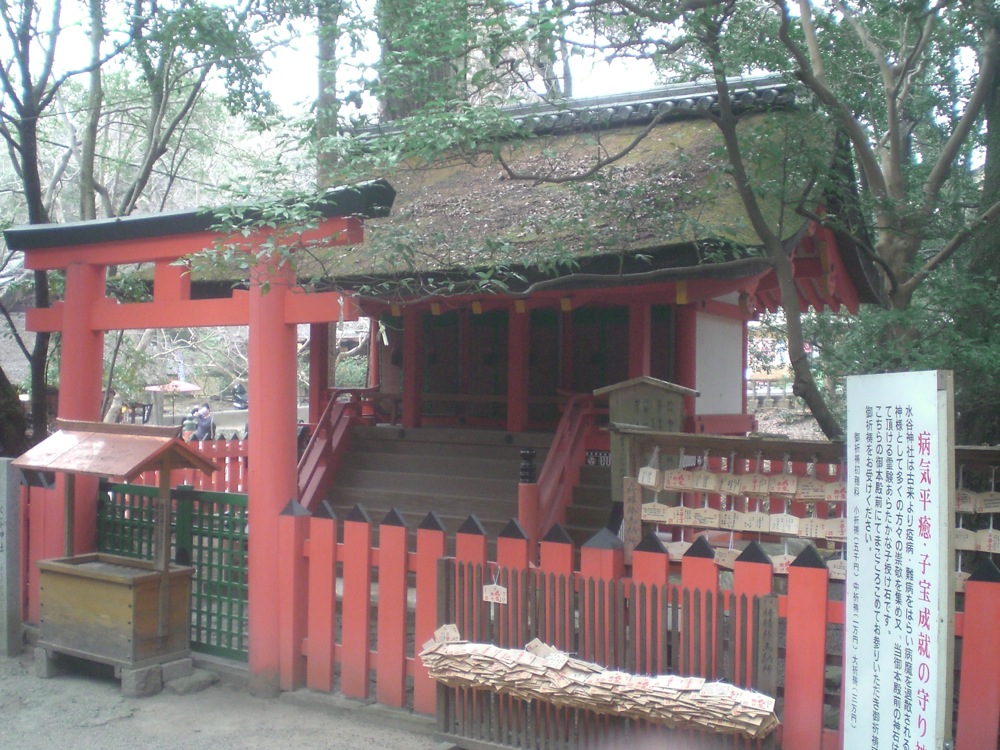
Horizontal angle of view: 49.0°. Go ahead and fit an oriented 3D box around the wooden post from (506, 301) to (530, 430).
[{"bbox_3d":[0.147,-0.065,9.158,0.129,1.084,0.129,0,-1,33],"label":"wooden post"}]

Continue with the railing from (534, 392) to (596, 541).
[{"bbox_3d":[0.445,0.662,8.362,0.165,1.063,0.785,0,-1,33],"label":"railing"}]

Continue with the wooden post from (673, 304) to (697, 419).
[{"bbox_3d":[1.563,-0.069,9.219,0.155,1.053,0.155,0,-1,33],"label":"wooden post"}]

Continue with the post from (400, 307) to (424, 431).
[{"bbox_3d":[-0.773,-0.068,9.759,0.129,1.084,0.129,0,-1,33],"label":"post"}]

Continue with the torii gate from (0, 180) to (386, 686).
[{"bbox_3d":[-1.900,0.347,6.376,3.097,2.684,0.268,0,-1,33],"label":"torii gate"}]

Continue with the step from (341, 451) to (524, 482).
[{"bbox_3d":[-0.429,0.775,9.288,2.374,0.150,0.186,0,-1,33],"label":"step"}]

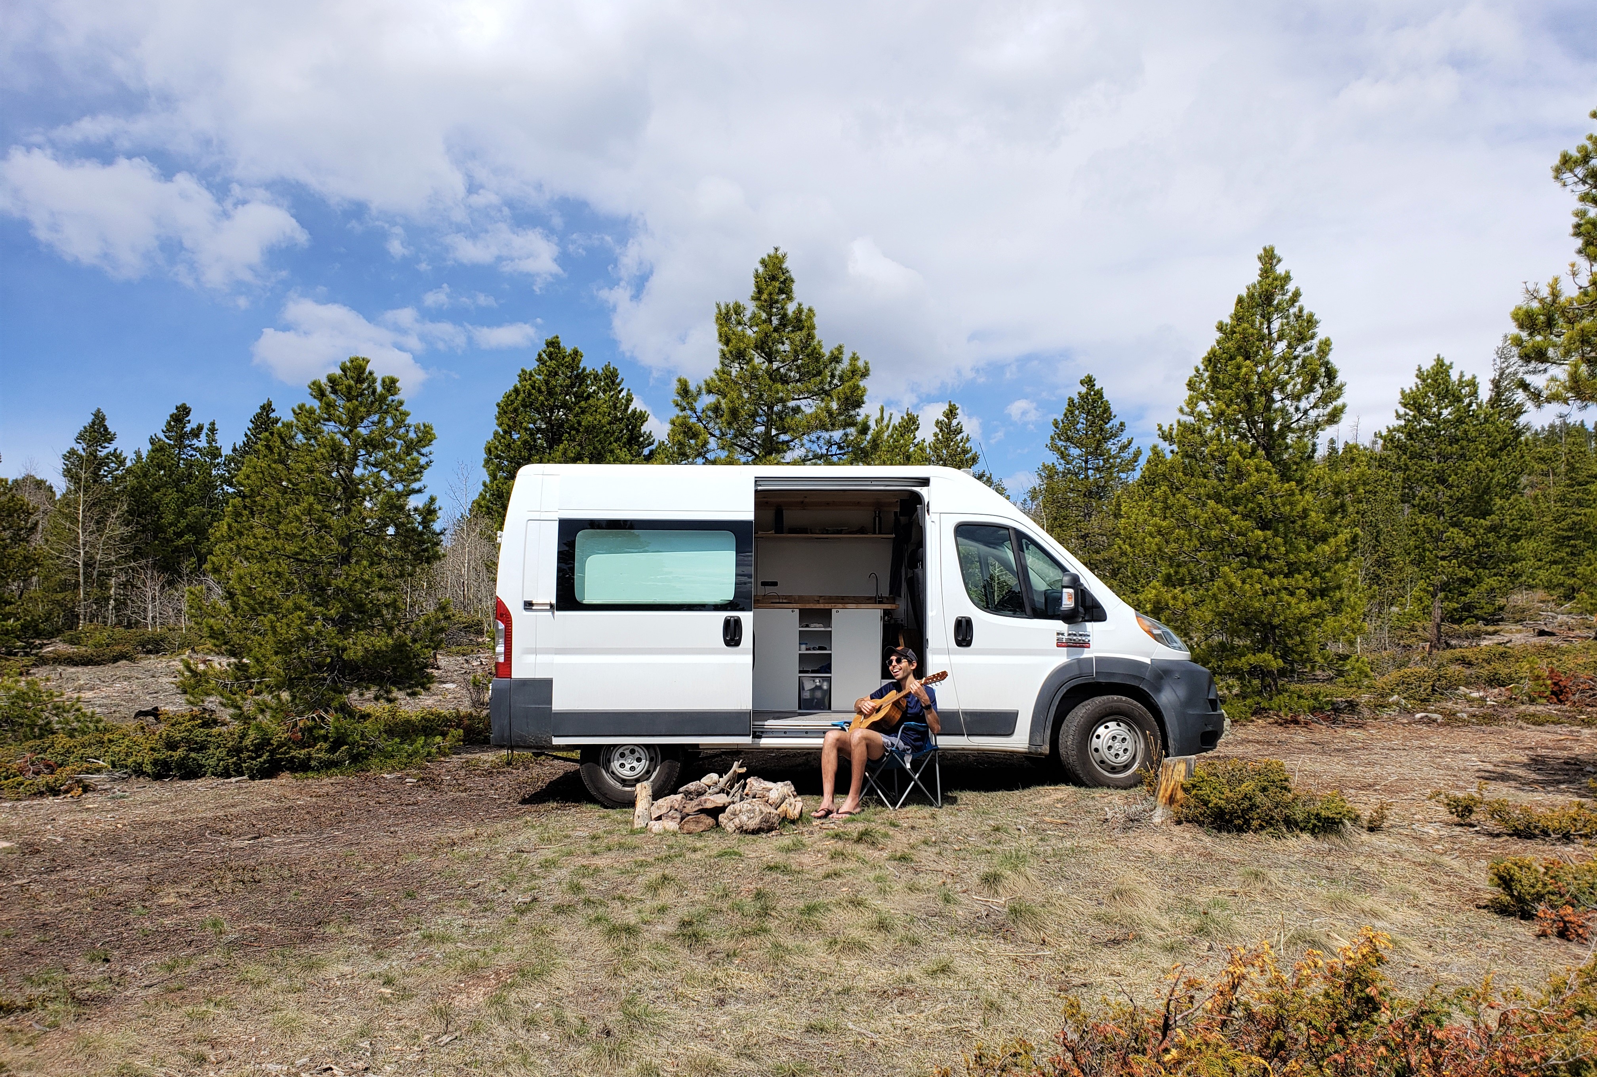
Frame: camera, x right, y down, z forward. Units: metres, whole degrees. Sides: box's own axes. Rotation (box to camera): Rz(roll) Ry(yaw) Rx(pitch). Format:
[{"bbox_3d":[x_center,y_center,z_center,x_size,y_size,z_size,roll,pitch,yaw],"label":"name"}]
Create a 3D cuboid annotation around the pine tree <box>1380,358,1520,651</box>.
[{"bbox_3d":[12.205,-0.644,22.500,2.668,5.476,2.588,0,-2,0],"label":"pine tree"}]

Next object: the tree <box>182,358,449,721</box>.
[{"bbox_3d":[-5.427,-0.007,13.500,3.019,4.072,2.928,0,-2,0],"label":"tree"}]

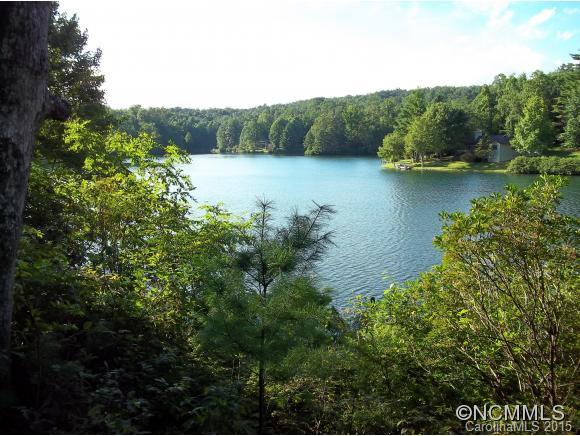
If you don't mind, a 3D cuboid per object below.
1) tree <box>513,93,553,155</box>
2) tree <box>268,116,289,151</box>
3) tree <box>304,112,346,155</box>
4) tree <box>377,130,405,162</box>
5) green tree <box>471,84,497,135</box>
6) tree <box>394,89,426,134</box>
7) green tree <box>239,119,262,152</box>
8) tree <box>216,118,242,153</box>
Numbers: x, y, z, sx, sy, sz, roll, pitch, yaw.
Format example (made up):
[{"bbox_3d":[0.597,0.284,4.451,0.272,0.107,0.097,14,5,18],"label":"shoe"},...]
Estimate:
[{"bbox_3d":[44.470,-16.980,98.000,7.670,11.140,7.440,0,8,0],"label":"tree"},{"bbox_3d":[-4.760,-34.340,222.000,8.270,15.310,8.030,0,8,0],"label":"tree"},{"bbox_3d":[13.760,-32.560,208.000,16.280,16.670,15.790,0,8,0],"label":"tree"},{"bbox_3d":[18.350,-12.970,98.000,5.110,6.030,4.960,0,8,0],"label":"tree"},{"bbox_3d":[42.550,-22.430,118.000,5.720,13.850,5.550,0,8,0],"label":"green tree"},{"bbox_3d":[25.820,-20.570,115.000,6.860,14.360,6.650,0,8,0],"label":"tree"},{"bbox_3d":[-16.930,-35.250,230.000,10.290,14.790,9.980,0,8,0],"label":"green tree"},{"bbox_3d":[-26.930,-36.020,235.000,10.510,15.110,10.200,0,8,0],"label":"tree"}]

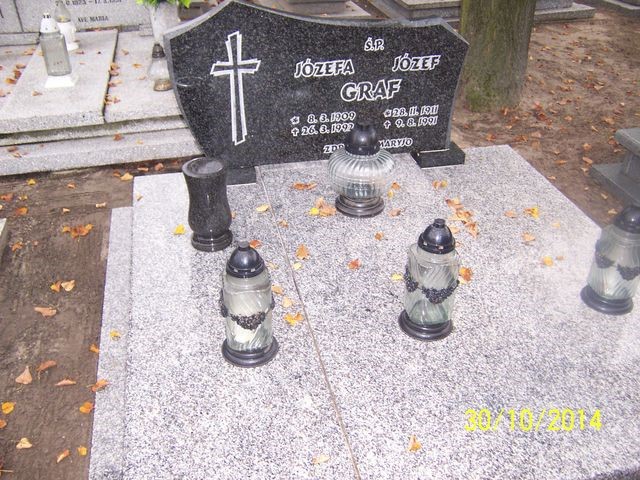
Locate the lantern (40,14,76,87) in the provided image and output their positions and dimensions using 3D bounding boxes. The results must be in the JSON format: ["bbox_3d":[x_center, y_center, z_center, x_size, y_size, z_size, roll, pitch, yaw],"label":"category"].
[{"bbox_3d":[-1.386,-0.995,3.170,0.145,0.345,0.145,-6,34,-11],"label":"lantern"}]

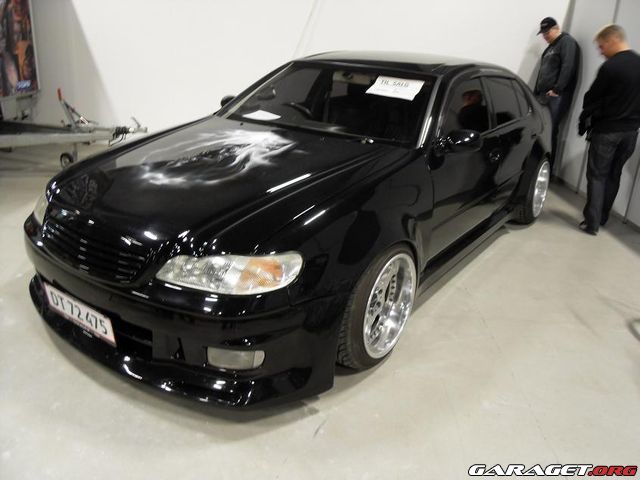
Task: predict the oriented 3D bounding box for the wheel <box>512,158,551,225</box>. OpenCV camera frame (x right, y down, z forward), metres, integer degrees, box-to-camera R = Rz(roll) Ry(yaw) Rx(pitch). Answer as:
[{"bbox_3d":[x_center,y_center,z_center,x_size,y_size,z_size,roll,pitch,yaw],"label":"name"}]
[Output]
[{"bbox_3d":[1.821,-0.461,4.553,0.250,0.640,0.640,16,25,33],"label":"wheel"}]

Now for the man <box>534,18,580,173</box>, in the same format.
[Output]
[{"bbox_3d":[2.614,-1.509,5.793,0.500,1.800,0.520,-4,22,-18],"label":"man"}]

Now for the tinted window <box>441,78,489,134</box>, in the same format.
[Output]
[{"bbox_3d":[0.824,-0.780,3.042,0.060,0.360,0.840,-14,7,40],"label":"tinted window"}]

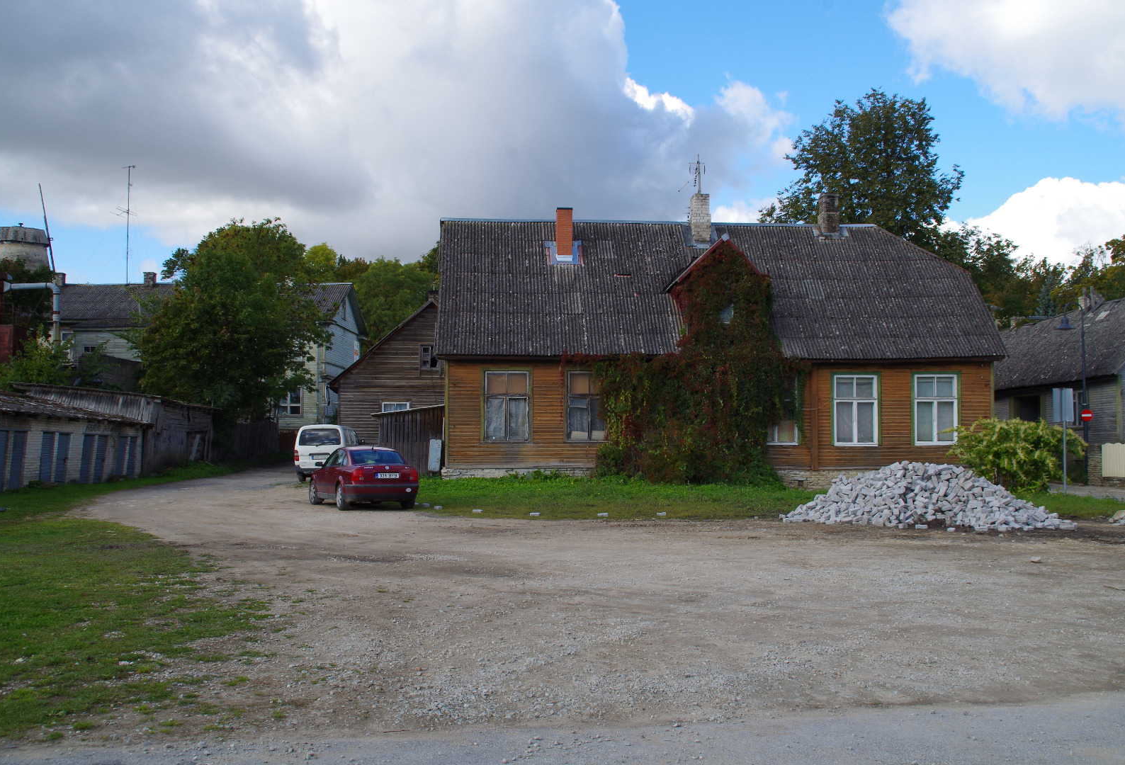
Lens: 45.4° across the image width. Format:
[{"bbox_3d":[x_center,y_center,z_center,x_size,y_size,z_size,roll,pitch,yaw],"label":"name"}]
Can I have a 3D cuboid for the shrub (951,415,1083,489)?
[{"bbox_3d":[13.816,2.182,40.844,4.200,2.250,3.200,0,-3,-3],"label":"shrub"}]

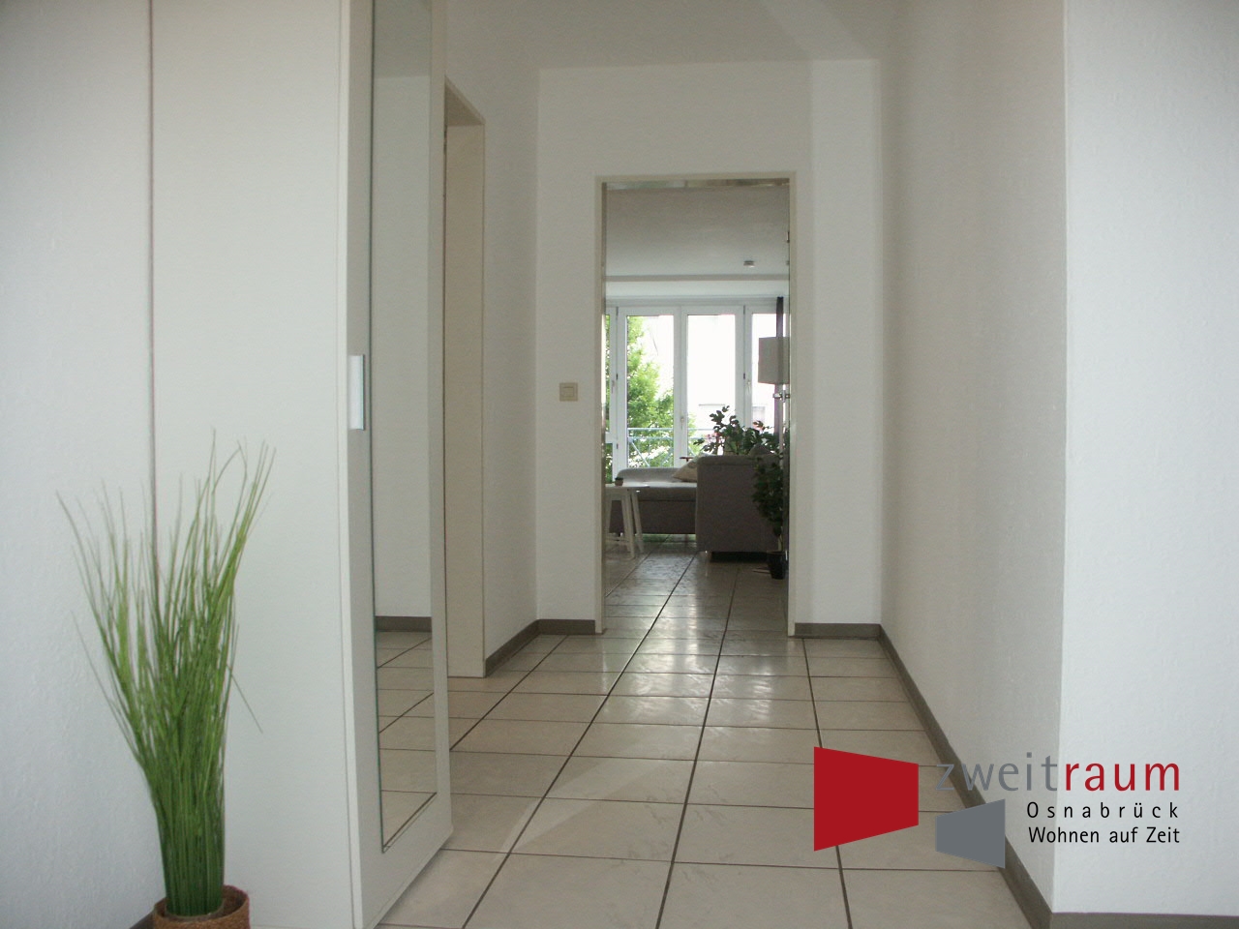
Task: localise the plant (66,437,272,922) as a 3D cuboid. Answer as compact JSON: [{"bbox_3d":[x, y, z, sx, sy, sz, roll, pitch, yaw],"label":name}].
[{"bbox_3d":[-0.649,0.393,1.458,0.290,0.840,0.270,0,1,8],"label":"plant"}]

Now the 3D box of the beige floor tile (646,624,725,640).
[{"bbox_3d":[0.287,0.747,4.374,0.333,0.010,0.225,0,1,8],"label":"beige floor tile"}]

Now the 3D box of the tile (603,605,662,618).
[{"bbox_3d":[0.044,0.746,5.072,0.333,0.010,0.326,0,1,8],"label":"tile"}]

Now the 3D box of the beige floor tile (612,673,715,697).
[{"bbox_3d":[0.156,0.770,3.480,0.333,0.010,0.326,0,1,8],"label":"beige floor tile"}]

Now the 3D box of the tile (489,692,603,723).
[{"bbox_3d":[-0.226,0.783,3.235,0.333,0.010,0.326,0,1,8],"label":"tile"}]

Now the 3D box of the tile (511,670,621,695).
[{"bbox_3d":[-0.179,0.768,3.521,0.333,0.010,0.327,0,1,8],"label":"tile"}]

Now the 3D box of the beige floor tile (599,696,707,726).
[{"bbox_3d":[0.106,0.775,3.152,0.333,0.010,0.328,0,1,8],"label":"beige floor tile"}]

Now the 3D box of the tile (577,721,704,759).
[{"bbox_3d":[0.059,0.786,2.834,0.333,0.010,0.326,0,1,8],"label":"tile"}]

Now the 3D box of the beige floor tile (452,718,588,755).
[{"bbox_3d":[-0.274,0.790,2.907,0.333,0.010,0.326,0,1,8],"label":"beige floor tile"}]

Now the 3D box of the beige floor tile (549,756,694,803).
[{"bbox_3d":[0.011,0.789,2.510,0.333,0.010,0.328,0,1,8],"label":"beige floor tile"}]

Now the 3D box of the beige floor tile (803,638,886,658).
[{"bbox_3d":[0.906,0.750,4.050,0.309,0.010,0.335,0,1,8],"label":"beige floor tile"}]

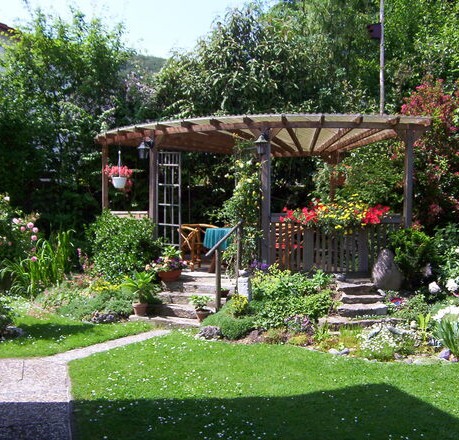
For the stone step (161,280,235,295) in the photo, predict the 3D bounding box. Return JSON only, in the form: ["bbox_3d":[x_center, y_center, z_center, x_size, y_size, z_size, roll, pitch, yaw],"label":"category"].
[{"bbox_3d":[-0.503,1.049,9.550,1.100,0.130,0.420,1,4,18],"label":"stone step"}]

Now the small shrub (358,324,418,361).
[{"bbox_3d":[1.871,1.417,7.150,0.700,0.290,0.520,0,4,0],"label":"small shrub"}]

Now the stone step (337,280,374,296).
[{"bbox_3d":[1.928,1.048,9.300,0.600,0.170,0.420,0,1,-18],"label":"stone step"}]

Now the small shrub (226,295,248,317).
[{"bbox_3d":[0.112,1.196,8.500,0.310,0.300,0.300,0,1,0],"label":"small shrub"}]

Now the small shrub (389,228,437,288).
[{"bbox_3d":[2.786,0.571,9.250,0.710,0.860,0.660,0,3,0],"label":"small shrub"}]

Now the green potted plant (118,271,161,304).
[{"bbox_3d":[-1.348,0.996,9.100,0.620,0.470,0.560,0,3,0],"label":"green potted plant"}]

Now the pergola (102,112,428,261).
[{"bbox_3d":[0.383,-0.475,10.990,5.600,2.480,3.600,1,3,12],"label":"pergola"}]

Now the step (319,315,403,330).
[{"bbox_3d":[1.832,1.449,8.500,1.150,0.120,0.380,0,4,-7],"label":"step"}]

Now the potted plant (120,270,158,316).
[{"bbox_3d":[-1.288,1.052,8.700,0.540,0.640,0.520,0,1,0],"label":"potted plant"}]

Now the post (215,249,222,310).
[{"bbox_3d":[-0.154,0.839,8.500,0.085,0.880,0.085,0,1,0],"label":"post"}]

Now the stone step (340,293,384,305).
[{"bbox_3d":[1.976,1.186,9.030,0.640,0.120,0.360,0,4,0],"label":"stone step"}]

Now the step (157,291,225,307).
[{"bbox_3d":[-0.590,1.181,9.200,1.000,0.130,0.420,1,4,17],"label":"step"}]

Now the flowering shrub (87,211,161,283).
[{"bbox_3d":[-1.657,0.414,9.500,1.150,1.120,1.100,0,1,0],"label":"flowering shrub"}]

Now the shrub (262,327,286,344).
[{"bbox_3d":[0.596,1.537,8.050,0.310,0.180,0.280,0,3,0],"label":"shrub"}]

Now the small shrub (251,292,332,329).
[{"bbox_3d":[0.897,1.288,8.650,1.200,0.450,0.800,0,1,0],"label":"small shrub"}]

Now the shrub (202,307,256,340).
[{"bbox_3d":[-0.013,1.388,8.150,0.750,0.360,0.600,0,1,0],"label":"shrub"}]

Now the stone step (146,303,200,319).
[{"bbox_3d":[-0.818,1.315,8.720,0.760,0.120,0.400,1,4,20],"label":"stone step"}]

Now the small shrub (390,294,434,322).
[{"bbox_3d":[2.620,1.267,8.700,0.640,0.380,0.550,0,1,0],"label":"small shrub"}]

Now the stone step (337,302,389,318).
[{"bbox_3d":[1.871,1.287,8.550,0.740,0.140,0.400,0,3,0],"label":"stone step"}]

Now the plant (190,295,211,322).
[{"bbox_3d":[-0.410,1.252,8.600,0.280,0.370,0.270,0,3,0],"label":"plant"}]

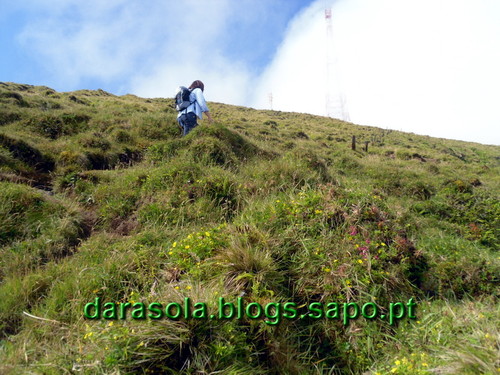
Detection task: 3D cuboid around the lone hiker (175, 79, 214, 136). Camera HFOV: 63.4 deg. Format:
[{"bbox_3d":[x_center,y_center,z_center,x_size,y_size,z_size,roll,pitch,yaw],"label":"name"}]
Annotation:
[{"bbox_3d":[-0.930,-1.100,6.800,0.640,1.500,0.540,10,-17,-40],"label":"lone hiker"}]

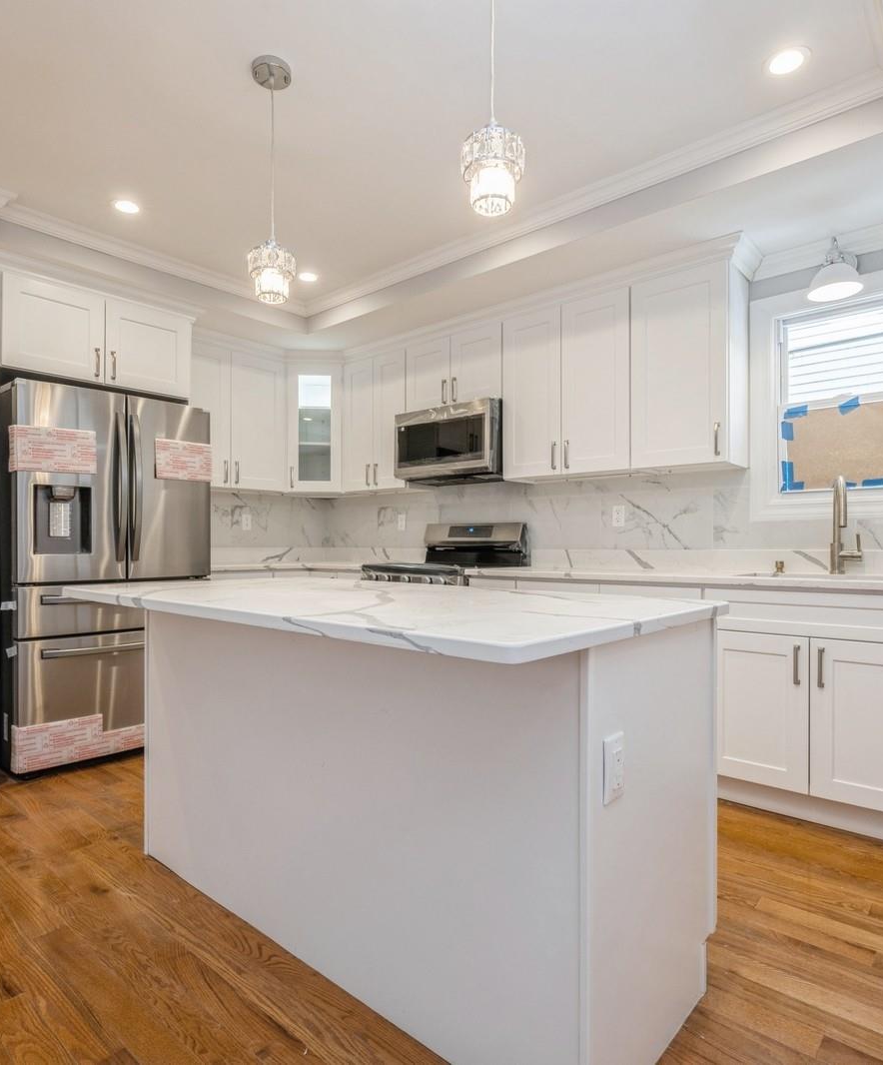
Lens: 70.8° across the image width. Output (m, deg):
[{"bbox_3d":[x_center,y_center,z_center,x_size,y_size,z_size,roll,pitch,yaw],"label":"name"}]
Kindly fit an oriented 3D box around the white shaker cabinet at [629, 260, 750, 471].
[{"bbox_3d":[1.204,-0.759,3.035,0.459,0.904,0.337,-1,-1,40],"label":"white shaker cabinet"}]

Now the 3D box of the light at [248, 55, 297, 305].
[{"bbox_3d":[-0.536,-1.097,1.969,0.154,0.749,0.154,0,0,0],"label":"light"}]

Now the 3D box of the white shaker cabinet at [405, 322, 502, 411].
[{"bbox_3d":[0.166,-0.978,3.909,0.761,0.442,0.337,-1,-1,40],"label":"white shaker cabinet"}]

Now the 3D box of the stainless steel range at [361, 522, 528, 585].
[{"bbox_3d":[0.033,0.527,3.744,0.764,1.166,0.693,-1,-1,40],"label":"stainless steel range"}]

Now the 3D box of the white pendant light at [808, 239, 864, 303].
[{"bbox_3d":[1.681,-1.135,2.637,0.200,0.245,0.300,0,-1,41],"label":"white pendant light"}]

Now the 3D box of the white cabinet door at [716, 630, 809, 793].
[{"bbox_3d":[1.237,0.689,2.452,0.374,0.584,0.022,-1,-1,40],"label":"white cabinet door"}]

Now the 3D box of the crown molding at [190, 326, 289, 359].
[{"bbox_3d":[-1.347,-1.247,4.093,0.075,0.090,0.800,0,-1,41],"label":"crown molding"}]

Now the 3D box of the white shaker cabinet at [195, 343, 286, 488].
[{"bbox_3d":[-1.506,-0.751,4.200,0.330,0.920,0.870,0,-1,41],"label":"white shaker cabinet"}]

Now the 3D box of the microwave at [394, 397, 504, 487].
[{"bbox_3d":[0.127,-0.539,3.874,0.758,0.425,0.435,0,-1,41],"label":"microwave"}]

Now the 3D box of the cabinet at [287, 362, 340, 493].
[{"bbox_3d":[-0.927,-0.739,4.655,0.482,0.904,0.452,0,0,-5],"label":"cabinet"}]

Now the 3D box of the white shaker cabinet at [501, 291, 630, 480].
[{"bbox_3d":[0.748,-0.762,3.429,0.762,0.907,0.337,0,-1,41],"label":"white shaker cabinet"}]

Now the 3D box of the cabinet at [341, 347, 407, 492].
[{"bbox_3d":[-0.363,-0.744,4.352,0.613,0.904,0.337,-1,-1,40],"label":"cabinet"}]

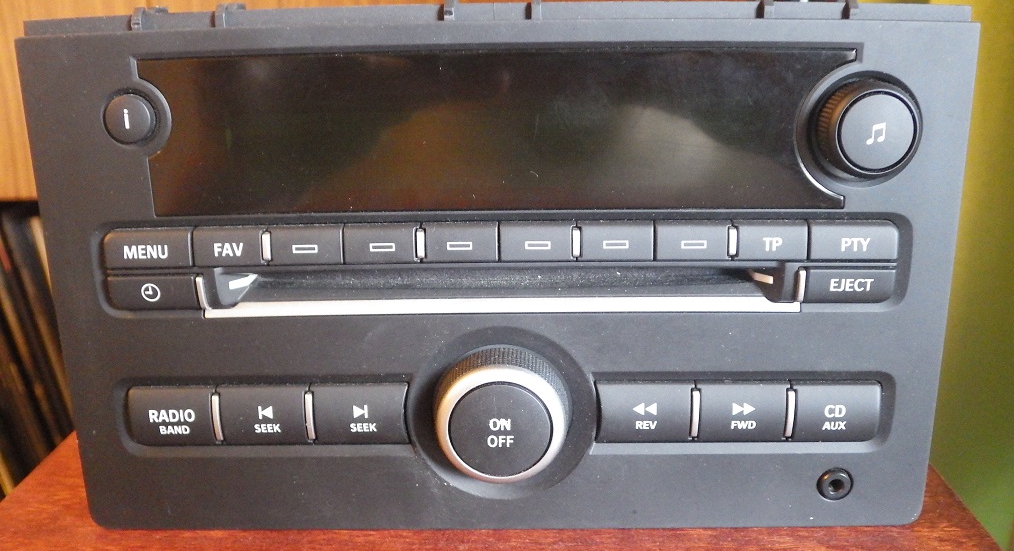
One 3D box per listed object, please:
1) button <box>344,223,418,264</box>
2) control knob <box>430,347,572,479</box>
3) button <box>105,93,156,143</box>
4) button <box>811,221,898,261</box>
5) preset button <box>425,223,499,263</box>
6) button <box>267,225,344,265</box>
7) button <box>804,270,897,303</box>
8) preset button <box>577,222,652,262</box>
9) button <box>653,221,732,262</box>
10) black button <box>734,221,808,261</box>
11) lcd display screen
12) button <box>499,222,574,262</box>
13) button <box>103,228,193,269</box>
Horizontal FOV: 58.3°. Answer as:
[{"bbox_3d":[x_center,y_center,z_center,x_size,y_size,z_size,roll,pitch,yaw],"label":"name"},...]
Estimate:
[{"bbox_3d":[-0.029,-0.008,0.217,0.018,0.010,0.005,-1,16,1],"label":"button"},{"bbox_3d":[-0.001,0.035,0.224,0.033,0.033,0.014,-1,16,1],"label":"control knob"},{"bbox_3d":[-0.086,-0.036,0.209,0.011,0.011,0.005,-1,16,1],"label":"button"},{"bbox_3d":[0.083,-0.008,0.215,0.021,0.009,0.005,-1,16,1],"label":"button"},{"bbox_3d":[-0.011,-0.008,0.216,0.018,0.010,0.005,-1,16,1],"label":"preset button"},{"bbox_3d":[-0.048,-0.007,0.217,0.018,0.009,0.005,-1,16,1],"label":"button"},{"bbox_3d":[0.082,0.002,0.218,0.021,0.008,0.005,-1,16,1],"label":"button"},{"bbox_3d":[0.025,-0.009,0.216,0.018,0.010,0.005,-1,16,1],"label":"preset button"},{"bbox_3d":[0.044,-0.008,0.216,0.018,0.009,0.005,-1,16,1],"label":"button"},{"bbox_3d":[0.063,-0.008,0.215,0.018,0.009,0.005,-1,16,1],"label":"black button"},{"bbox_3d":[-0.003,-0.033,0.212,0.165,0.038,0.004,-1,16,1],"label":"lcd display screen"},{"bbox_3d":[0.007,-0.008,0.216,0.018,0.009,0.005,-1,16,1],"label":"button"},{"bbox_3d":[-0.087,-0.006,0.218,0.021,0.009,0.005,-1,16,1],"label":"button"}]

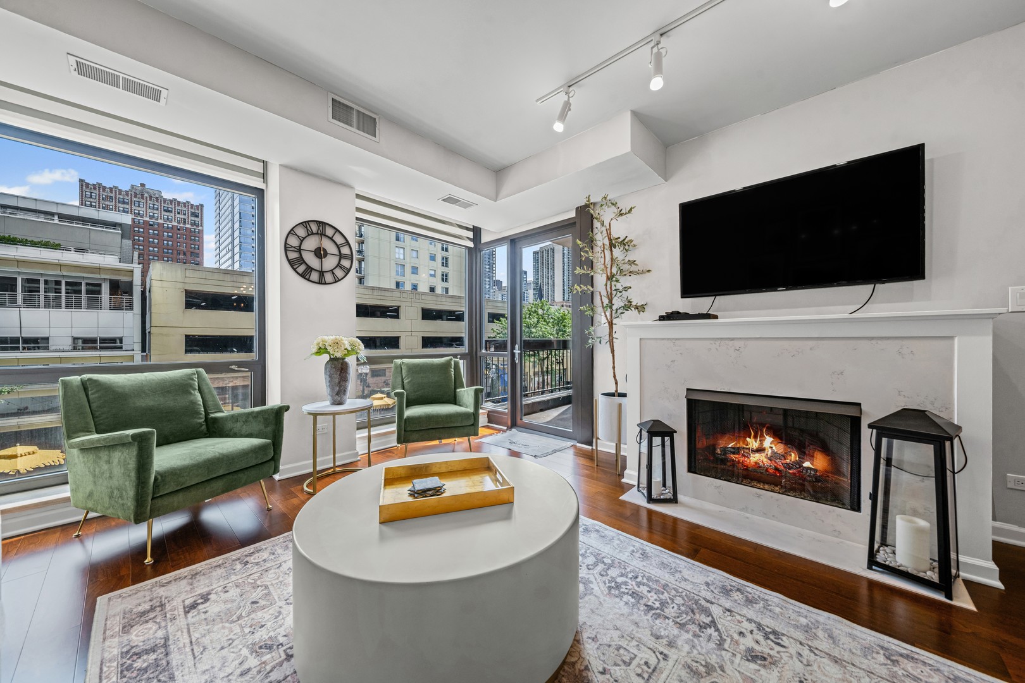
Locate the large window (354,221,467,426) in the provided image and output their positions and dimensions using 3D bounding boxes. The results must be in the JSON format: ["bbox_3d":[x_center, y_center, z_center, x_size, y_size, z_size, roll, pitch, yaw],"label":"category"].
[{"bbox_3d":[-1.101,-0.213,3.820,0.100,2.100,1.530,0,0,45],"label":"large window"}]

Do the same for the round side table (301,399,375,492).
[{"bbox_3d":[-1.300,0.758,2.550,0.465,0.554,0.465,0,0,-27],"label":"round side table"}]

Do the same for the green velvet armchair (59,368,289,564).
[{"bbox_3d":[-1.910,0.615,1.968,0.790,0.840,0.745,0,0,20],"label":"green velvet armchair"}]

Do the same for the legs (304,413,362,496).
[{"bbox_3d":[-1.300,0.770,2.550,0.450,0.530,0.450,0,0,-27],"label":"legs"}]

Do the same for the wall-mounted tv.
[{"bbox_3d":[1.816,-0.717,2.318,1.250,0.730,0.070,0,0,42],"label":"wall-mounted tv"}]

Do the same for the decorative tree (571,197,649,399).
[{"bbox_3d":[0.825,-0.385,2.820,0.570,1.630,0.480,0,0,42],"label":"decorative tree"}]

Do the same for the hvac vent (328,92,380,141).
[{"bbox_3d":[-1.074,-1.511,2.313,0.025,0.187,0.338,0,0,45],"label":"hvac vent"}]

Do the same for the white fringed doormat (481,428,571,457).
[{"bbox_3d":[0.117,1.015,3.450,0.810,0.015,0.590,0,0,43],"label":"white fringed doormat"}]

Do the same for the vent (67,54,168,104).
[{"bbox_3d":[-2.002,-1.338,1.749,0.184,0.025,0.332,0,0,45],"label":"vent"}]

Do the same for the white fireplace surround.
[{"bbox_3d":[1.621,0.449,2.192,1.670,1.170,0.570,0,0,42],"label":"white fireplace surround"}]

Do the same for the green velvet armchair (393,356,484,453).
[{"bbox_3d":[-0.732,0.615,3.171,0.745,0.840,0.790,0,0,-21],"label":"green velvet armchair"}]

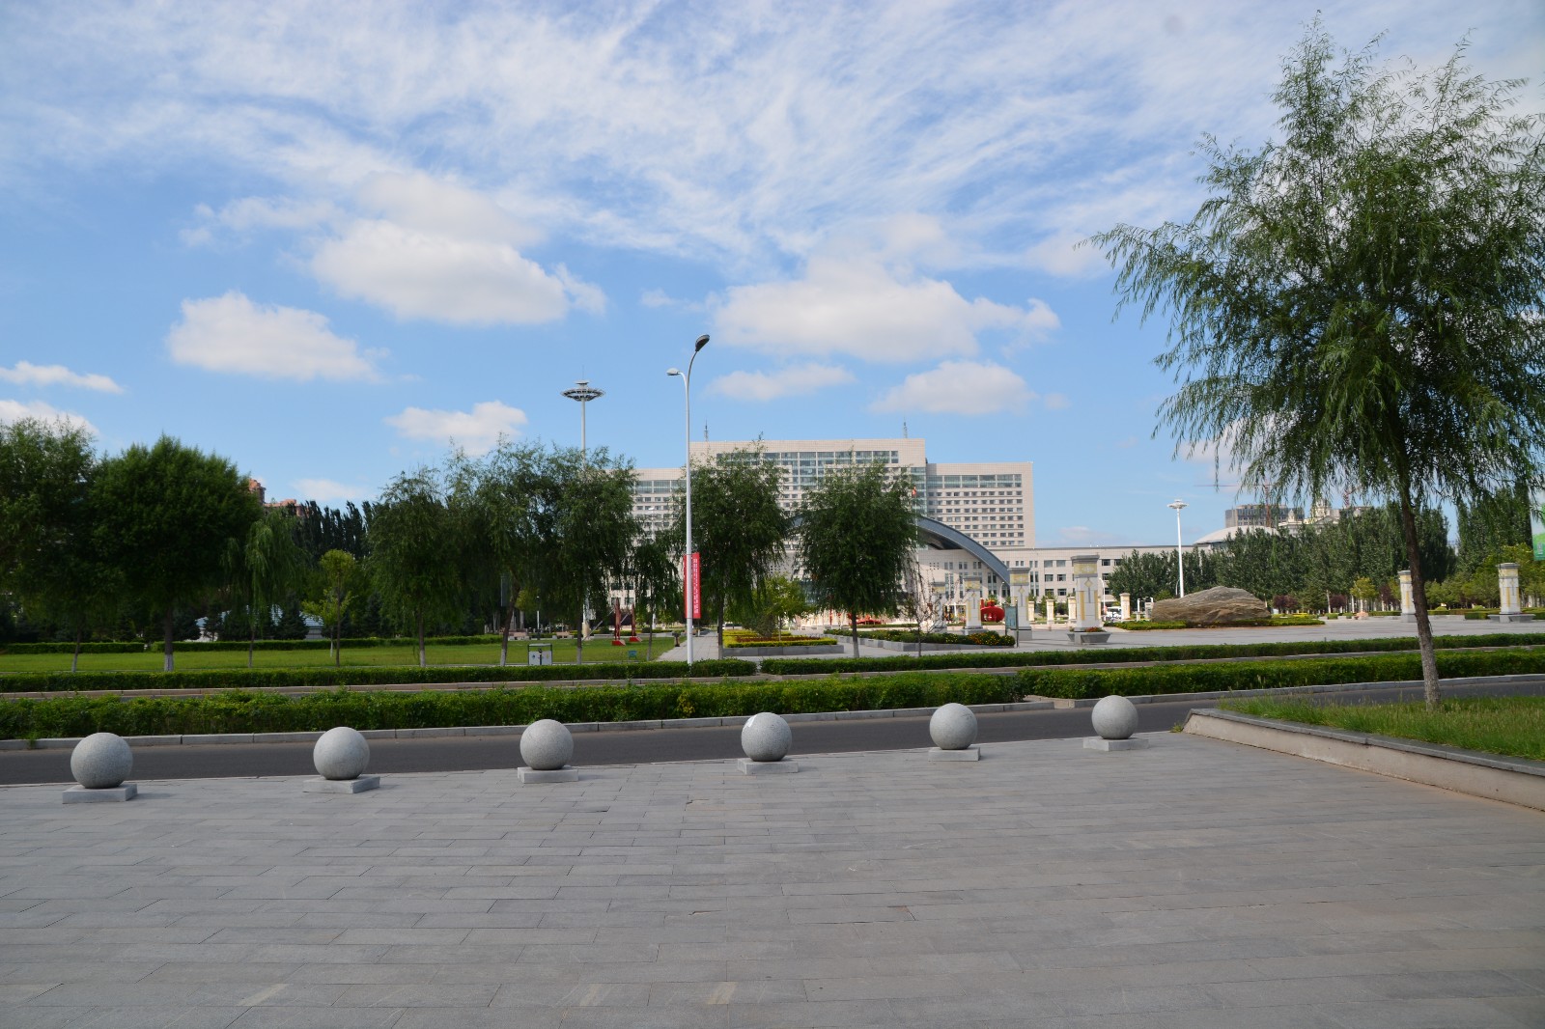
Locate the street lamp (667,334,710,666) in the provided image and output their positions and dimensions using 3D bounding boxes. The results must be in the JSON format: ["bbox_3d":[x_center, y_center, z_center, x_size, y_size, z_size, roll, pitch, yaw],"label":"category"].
[{"bbox_3d":[-2.616,-0.399,36.120,0.500,10.789,3.000,1,-6,-18],"label":"street lamp"}]

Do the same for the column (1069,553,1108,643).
[{"bbox_3d":[14.349,3.904,52.829,1.120,4.040,1.120,-1,-5,1],"label":"column"}]

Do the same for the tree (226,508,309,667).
[{"bbox_3d":[-15.967,2.453,36.656,2.636,5.395,2.636,0,-6,-11],"label":"tree"}]

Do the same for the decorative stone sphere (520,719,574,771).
[{"bbox_3d":[-2.212,2.285,11.382,0.510,0.490,0.510,-1,-5,0],"label":"decorative stone sphere"}]

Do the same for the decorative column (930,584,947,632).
[{"bbox_3d":[15.244,8.611,106.000,1.450,4.900,1.450,0,-5,-3],"label":"decorative column"}]

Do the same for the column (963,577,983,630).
[{"bbox_3d":[15.846,7.336,91.600,1.500,4.900,1.500,0,-5,-3],"label":"column"}]

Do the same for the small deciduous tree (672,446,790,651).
[{"bbox_3d":[-1.636,1.349,42.399,4.290,7.900,4.290,-1,-5,0],"label":"small deciduous tree"}]

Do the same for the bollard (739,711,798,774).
[{"bbox_3d":[-0.054,2.304,11.741,0.530,0.580,0.530,0,-5,-9],"label":"bollard"}]

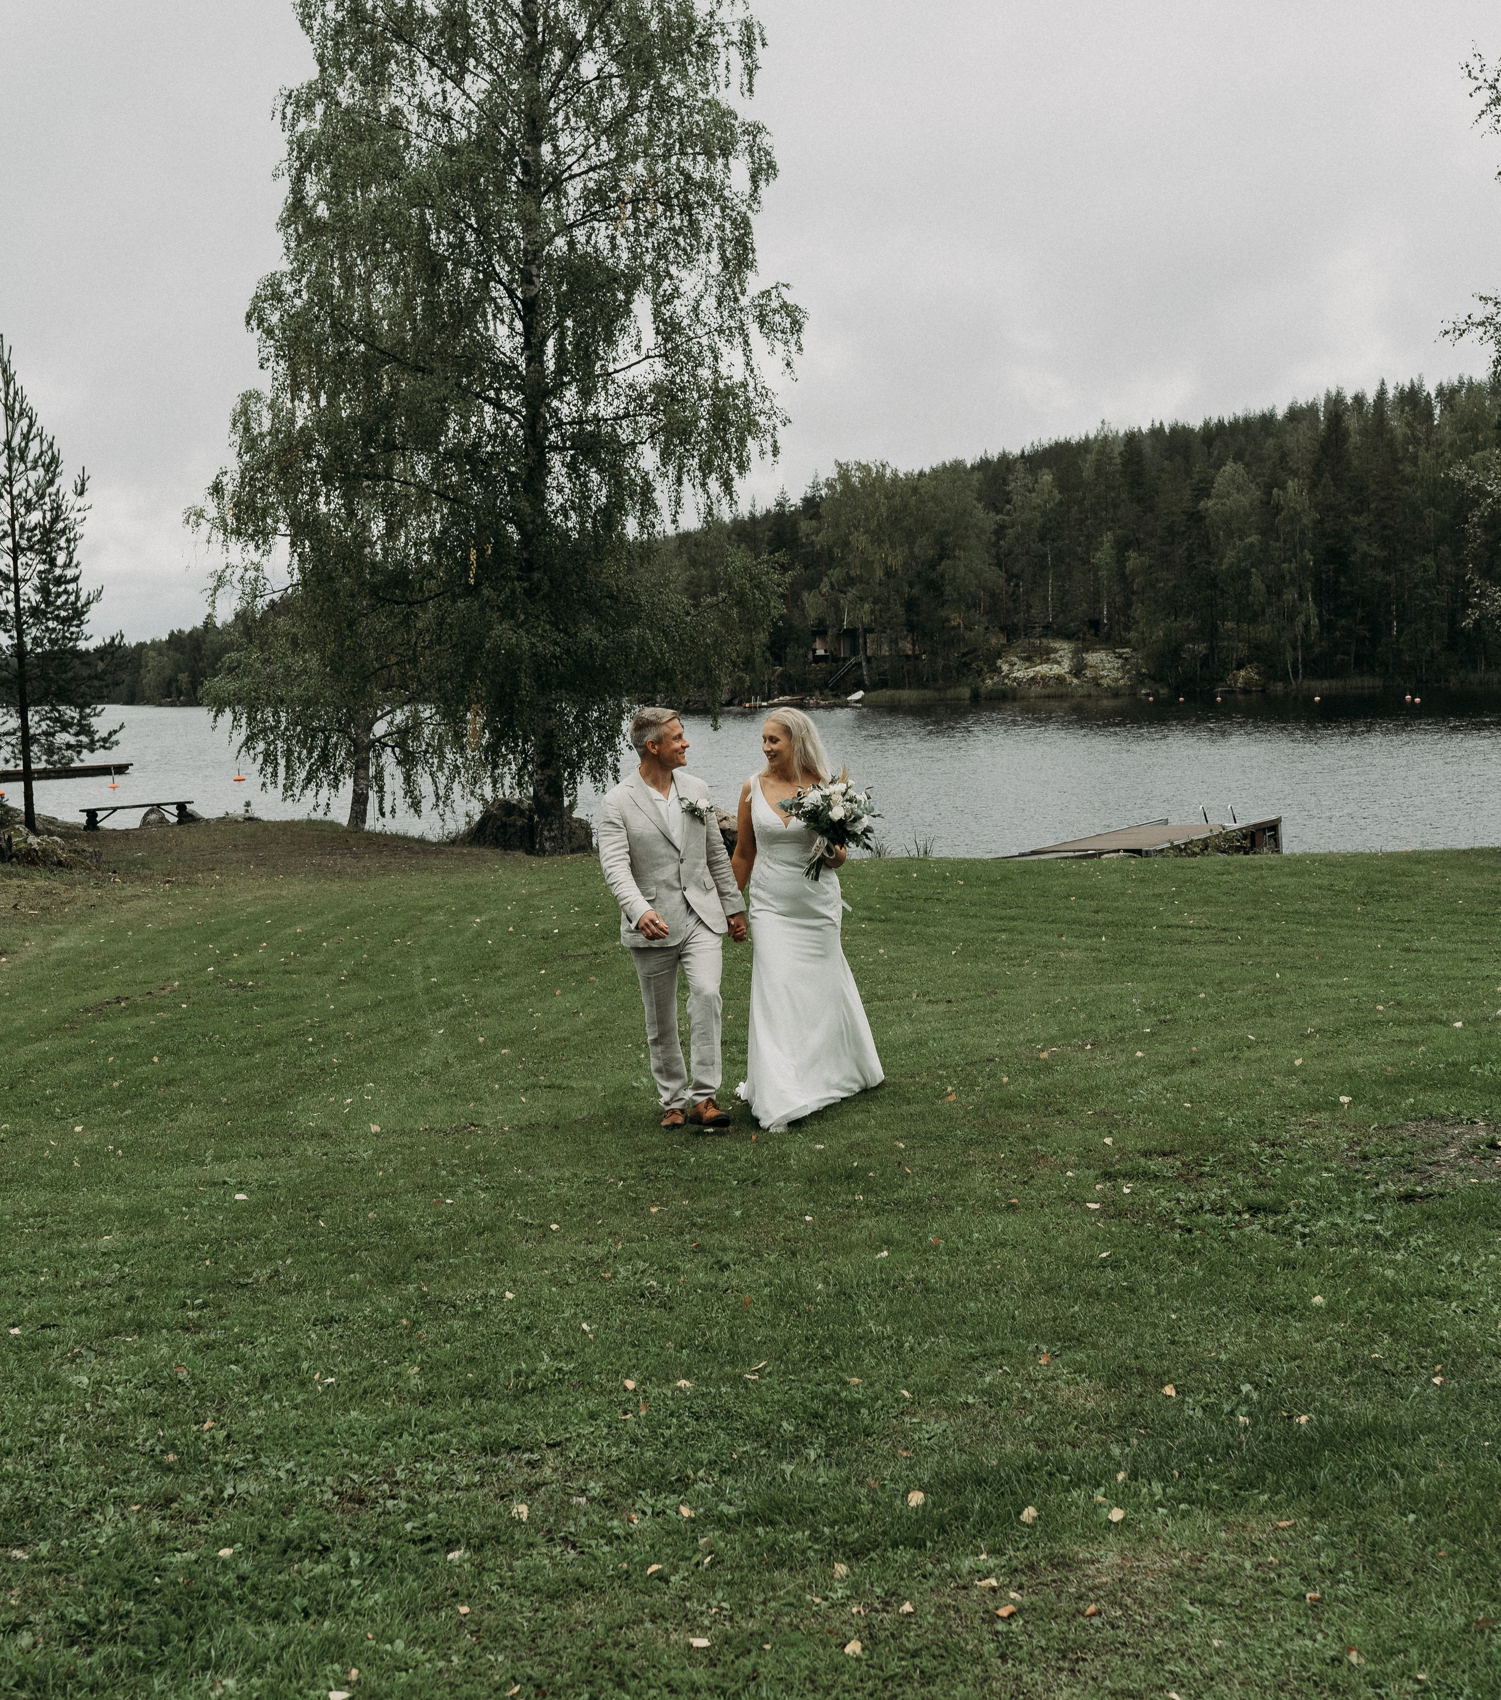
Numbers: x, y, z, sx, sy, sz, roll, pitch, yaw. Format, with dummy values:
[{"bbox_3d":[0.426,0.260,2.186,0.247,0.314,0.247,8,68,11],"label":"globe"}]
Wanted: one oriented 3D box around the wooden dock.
[{"bbox_3d":[5.782,0.013,31.000,1.900,0.600,7.000,1,5,25],"label":"wooden dock"}]

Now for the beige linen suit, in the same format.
[{"bbox_3d":[-0.342,0.376,9.450,0.580,1.430,0.420,-2,5,-16],"label":"beige linen suit"}]

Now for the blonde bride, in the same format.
[{"bbox_3d":[0.244,0.279,9.500,0.640,1.760,0.700,0,5,5],"label":"blonde bride"}]

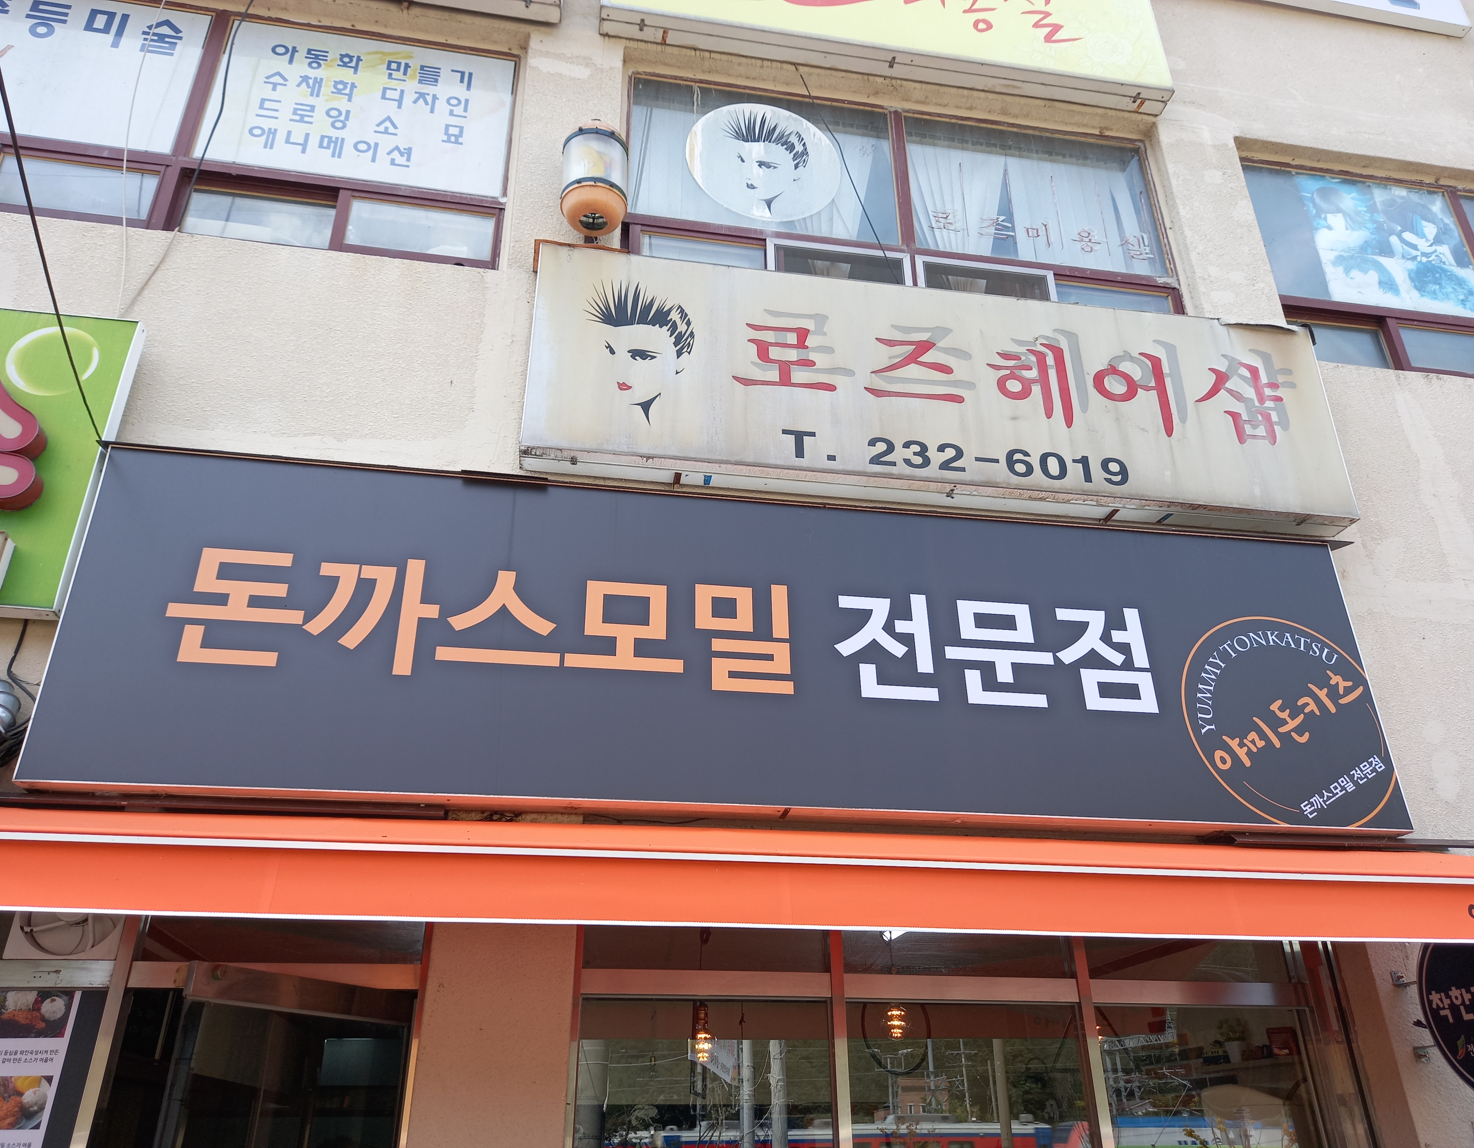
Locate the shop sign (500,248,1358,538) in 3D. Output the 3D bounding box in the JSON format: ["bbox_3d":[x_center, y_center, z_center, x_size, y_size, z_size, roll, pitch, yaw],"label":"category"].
[{"bbox_3d":[0.925,-0.785,4.812,3.581,1.039,0.173,4,-28,-9],"label":"shop sign"}]

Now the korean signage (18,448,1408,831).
[{"bbox_3d":[0.145,0.280,4.098,4.824,1.229,0.120,4,-28,-9],"label":"korean signage"}]

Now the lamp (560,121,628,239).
[{"bbox_3d":[-0.633,-1.795,4.906,0.285,0.631,0.285,4,-28,-9],"label":"lamp"}]

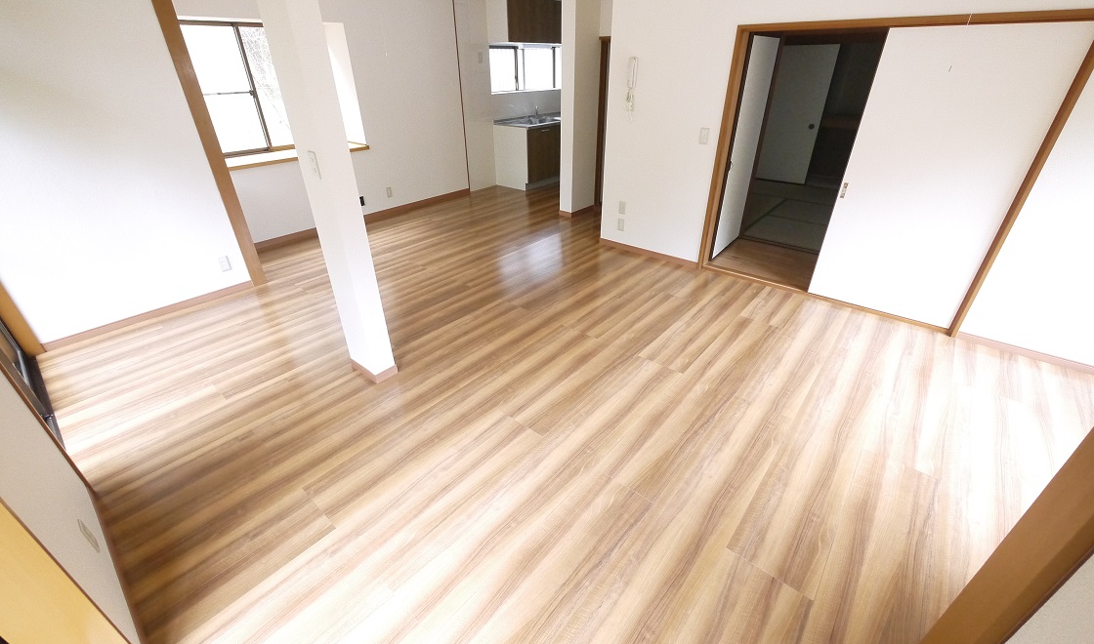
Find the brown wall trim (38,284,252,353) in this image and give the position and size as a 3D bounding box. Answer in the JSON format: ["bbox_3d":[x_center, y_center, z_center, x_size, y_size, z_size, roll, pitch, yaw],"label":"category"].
[{"bbox_3d":[-2.799,-0.075,3.220,0.018,0.060,1.241,21,36,33],"label":"brown wall trim"}]

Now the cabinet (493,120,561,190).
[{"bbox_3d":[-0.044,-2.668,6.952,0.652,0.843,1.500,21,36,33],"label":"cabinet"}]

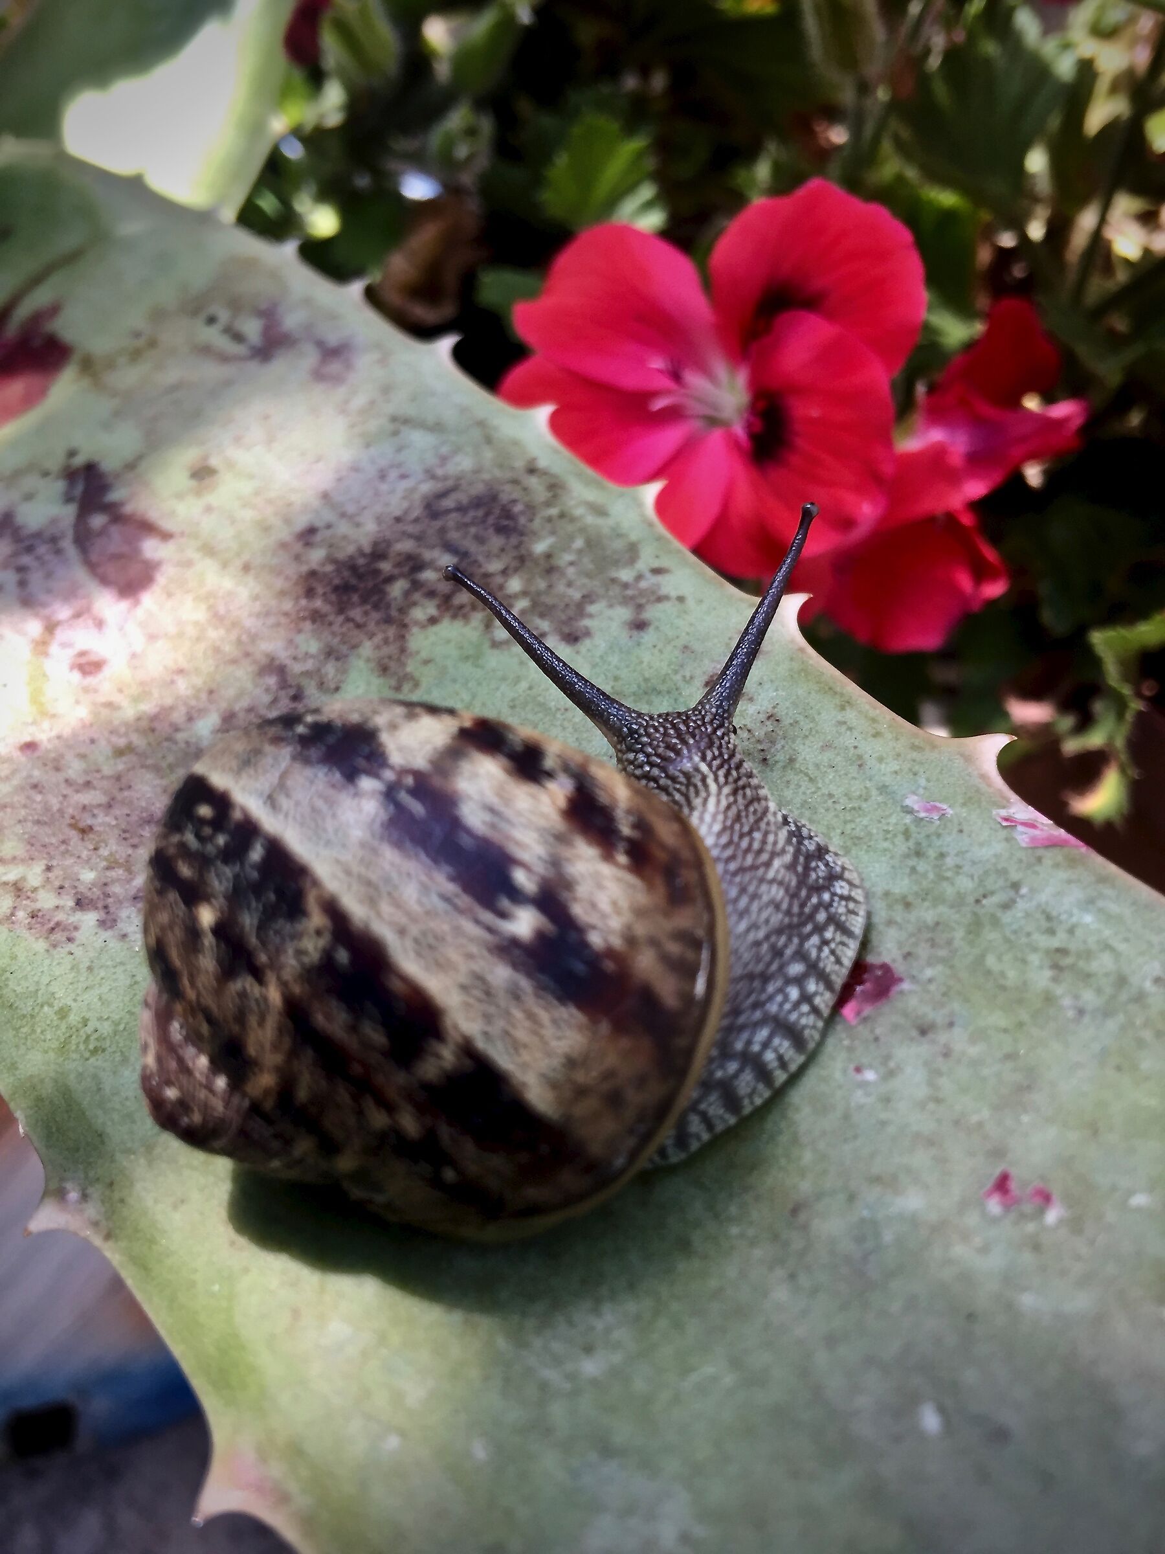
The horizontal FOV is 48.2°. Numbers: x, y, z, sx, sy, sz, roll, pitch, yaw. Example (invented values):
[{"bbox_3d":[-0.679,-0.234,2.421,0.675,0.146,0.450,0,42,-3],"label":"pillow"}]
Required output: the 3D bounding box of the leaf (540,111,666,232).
[{"bbox_3d":[0.004,-0.100,0.215,0.020,0.009,0.020,0,69,6],"label":"leaf"}]

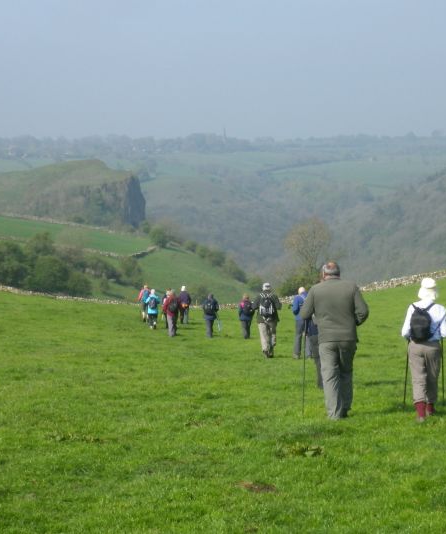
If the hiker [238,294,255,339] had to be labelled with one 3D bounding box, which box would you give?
[{"bbox_3d":[0.855,1.802,46.709,0.550,1.640,0.470,-2,6,-18],"label":"hiker"}]

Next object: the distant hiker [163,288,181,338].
[{"bbox_3d":[-1.813,1.636,45.493,0.600,1.700,0.480,-2,6,-15],"label":"distant hiker"}]

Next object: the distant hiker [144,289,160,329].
[{"bbox_3d":[-2.876,1.730,52.402,0.580,1.640,0.480,-1,6,-6],"label":"distant hiker"}]

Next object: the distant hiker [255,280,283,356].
[{"bbox_3d":[1.075,1.259,30.023,0.640,1.760,0.480,0,6,-3],"label":"distant hiker"}]

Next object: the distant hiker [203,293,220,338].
[{"bbox_3d":[-0.445,1.830,47.595,0.570,1.660,0.470,0,6,-5],"label":"distant hiker"}]

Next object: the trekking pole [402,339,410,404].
[{"bbox_3d":[2.103,1.163,14.675,0.045,0.927,0.050,4,3,0],"label":"trekking pole"}]

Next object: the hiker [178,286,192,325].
[{"bbox_3d":[-1.688,1.715,57.836,0.570,1.720,0.450,0,6,-4],"label":"hiker"}]

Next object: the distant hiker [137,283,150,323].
[{"bbox_3d":[-3.526,1.671,57.699,0.580,1.680,0.480,-2,6,-15],"label":"distant hiker"}]

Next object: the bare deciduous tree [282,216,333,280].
[{"bbox_3d":[10.854,-1.734,165.000,6.170,9.250,6.000,0,6,0],"label":"bare deciduous tree"}]

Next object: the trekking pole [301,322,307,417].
[{"bbox_3d":[0.939,1.166,14.750,0.045,1.126,0.050,2,0,0],"label":"trekking pole"}]

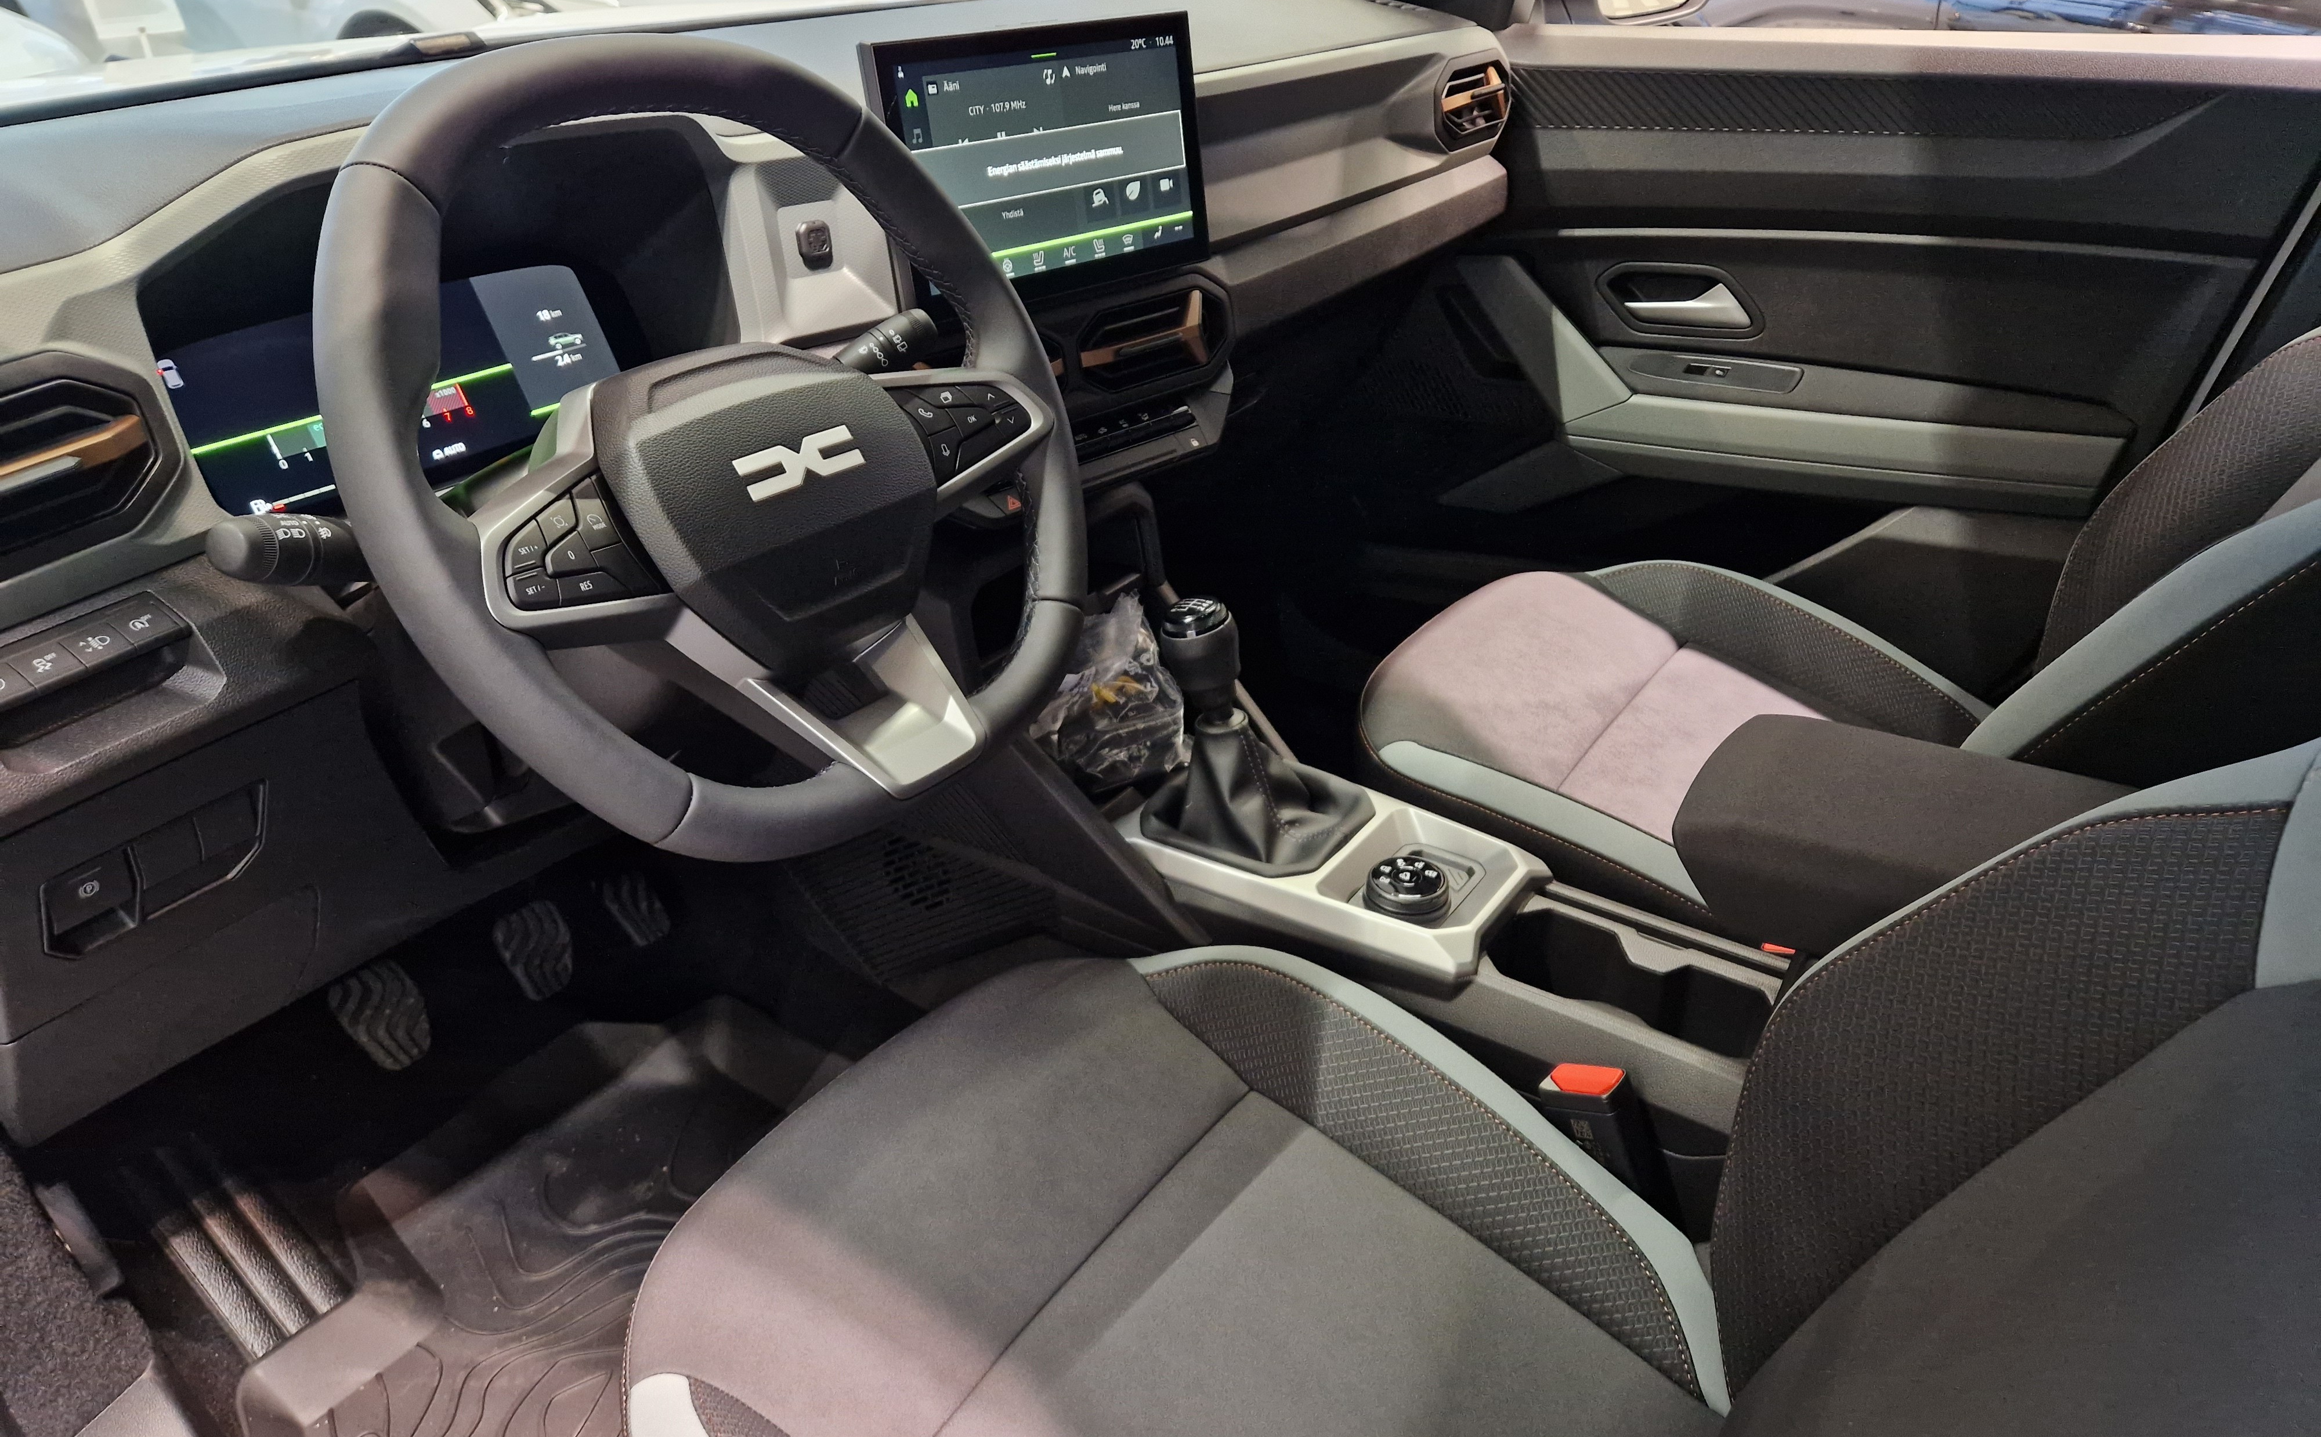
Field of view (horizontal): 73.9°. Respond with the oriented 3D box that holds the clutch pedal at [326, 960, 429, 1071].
[{"bbox_3d":[-0.530,0.201,1.042,0.025,0.067,0.051,-18,13,43],"label":"clutch pedal"}]

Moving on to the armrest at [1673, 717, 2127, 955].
[{"bbox_3d":[0.424,0.085,0.801,0.285,0.082,0.148,17,34,30],"label":"armrest"}]

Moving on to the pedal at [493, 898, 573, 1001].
[{"bbox_3d":[-0.464,0.171,1.135,0.025,0.062,0.051,-18,13,43],"label":"pedal"}]

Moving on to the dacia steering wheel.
[{"bbox_3d":[-0.195,-0.123,0.695,0.105,0.358,0.370,-14,15,42],"label":"dacia steering wheel"}]

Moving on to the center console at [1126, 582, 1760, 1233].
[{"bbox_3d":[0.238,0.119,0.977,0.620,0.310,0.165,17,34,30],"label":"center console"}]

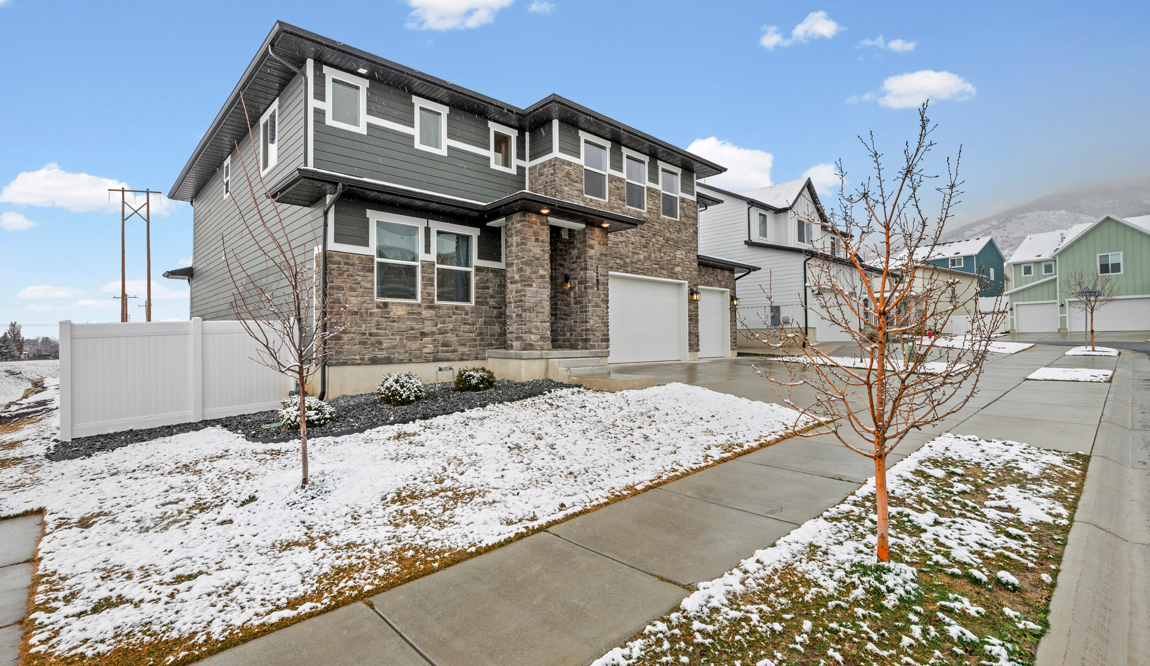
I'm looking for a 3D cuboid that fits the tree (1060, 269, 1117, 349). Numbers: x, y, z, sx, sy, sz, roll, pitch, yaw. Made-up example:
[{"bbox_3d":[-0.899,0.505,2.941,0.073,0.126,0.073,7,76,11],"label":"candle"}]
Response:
[{"bbox_3d":[23.618,-1.075,23.500,1.950,3.802,1.950,0,0,-44],"label":"tree"}]

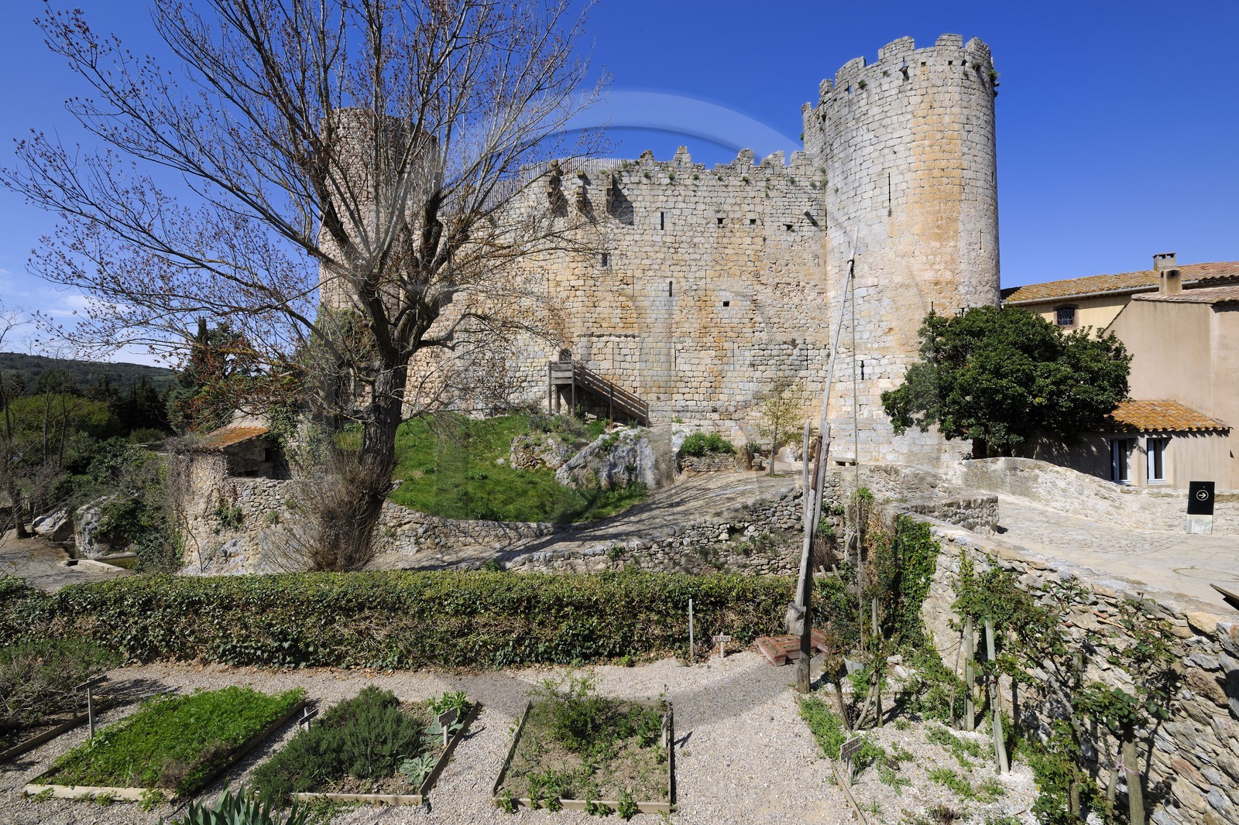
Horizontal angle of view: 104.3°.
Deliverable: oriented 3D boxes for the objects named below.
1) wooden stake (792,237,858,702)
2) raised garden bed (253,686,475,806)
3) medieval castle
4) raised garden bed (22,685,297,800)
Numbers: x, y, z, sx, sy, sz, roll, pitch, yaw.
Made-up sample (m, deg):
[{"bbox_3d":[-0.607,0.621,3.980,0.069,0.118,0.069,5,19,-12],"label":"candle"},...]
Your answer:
[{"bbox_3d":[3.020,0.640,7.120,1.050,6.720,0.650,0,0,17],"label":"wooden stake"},{"bbox_3d":[-2.841,3.815,5.756,1.750,0.370,1.660,0,0,4],"label":"raised garden bed"},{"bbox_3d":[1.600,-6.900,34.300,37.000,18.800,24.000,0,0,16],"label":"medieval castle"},{"bbox_3d":[-4.470,3.335,4.950,1.470,0.200,1.430,0,0,7],"label":"raised garden bed"}]

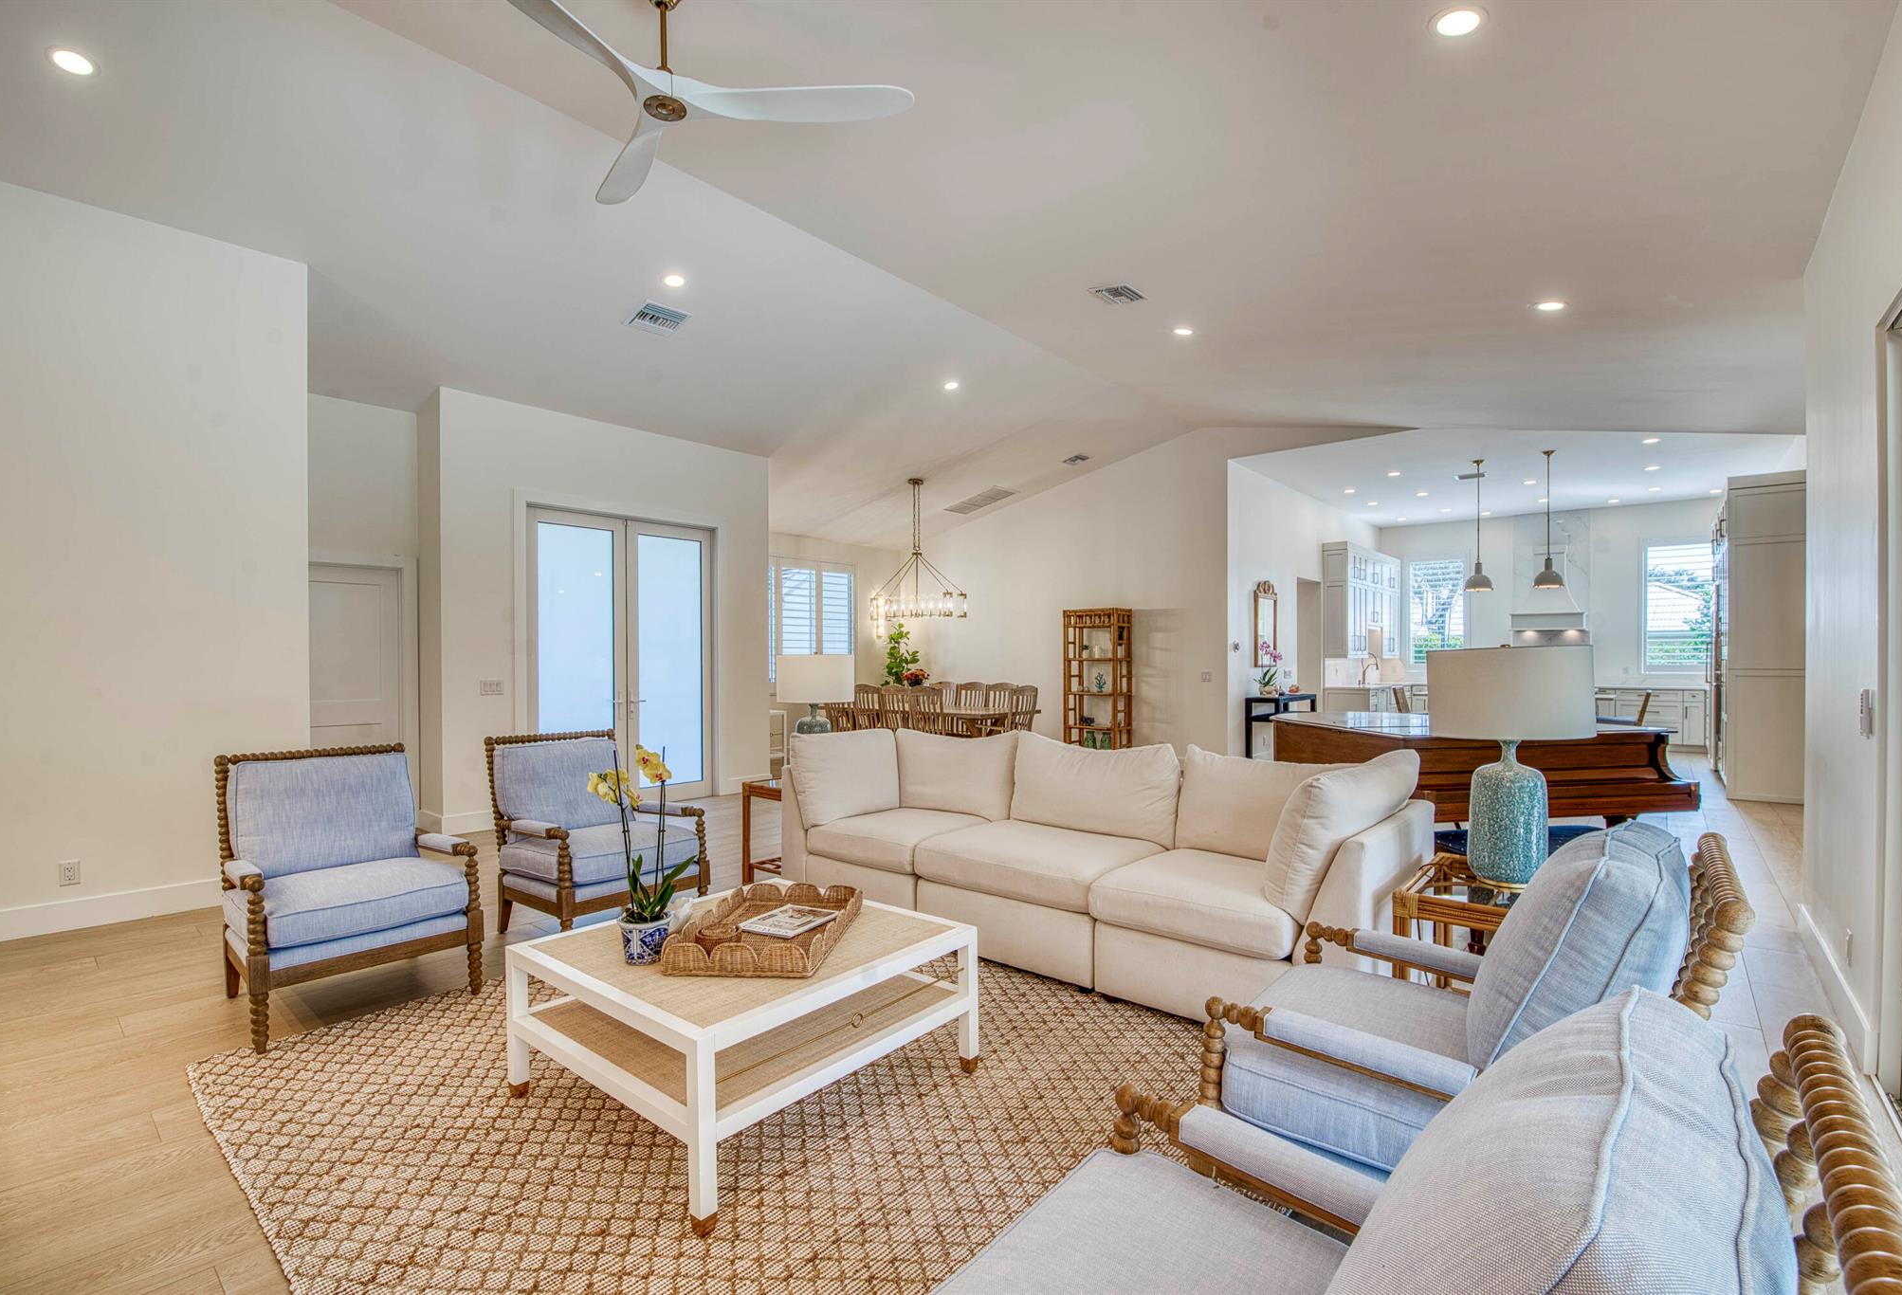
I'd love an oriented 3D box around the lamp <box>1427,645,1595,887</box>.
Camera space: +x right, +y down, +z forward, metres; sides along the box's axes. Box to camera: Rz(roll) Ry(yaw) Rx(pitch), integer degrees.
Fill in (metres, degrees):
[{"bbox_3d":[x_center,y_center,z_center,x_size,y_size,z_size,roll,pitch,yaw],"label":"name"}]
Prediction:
[{"bbox_3d":[1.911,0.387,2.794,0.480,0.812,0.480,-1,0,34],"label":"lamp"}]

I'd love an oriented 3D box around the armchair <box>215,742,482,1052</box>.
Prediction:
[{"bbox_3d":[-2.470,0.925,3.310,0.910,0.950,0.740,0,0,41],"label":"armchair"}]

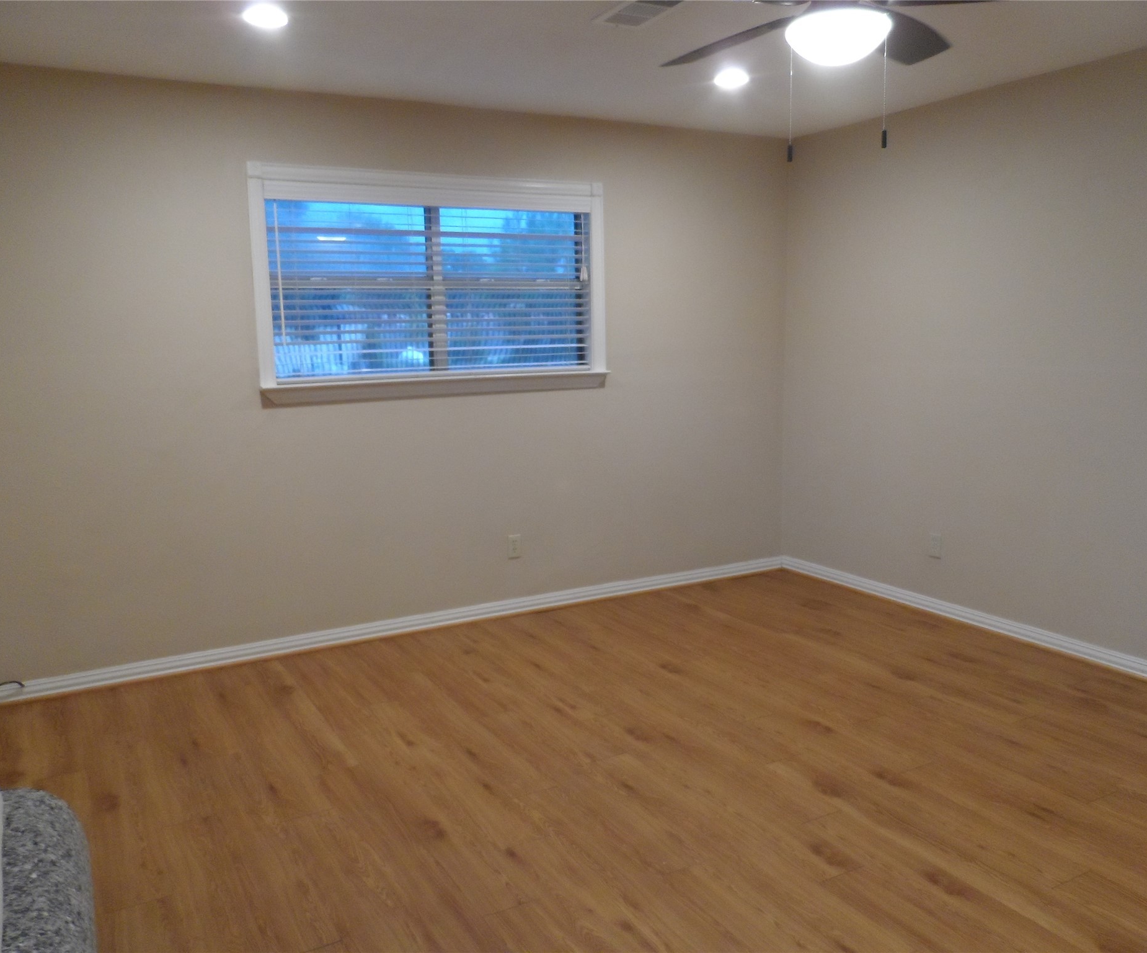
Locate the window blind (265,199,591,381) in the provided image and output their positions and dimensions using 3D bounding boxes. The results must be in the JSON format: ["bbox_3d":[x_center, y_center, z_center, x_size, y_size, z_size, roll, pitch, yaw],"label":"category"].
[{"bbox_3d":[-0.617,-0.880,4.236,1.610,0.800,0.060,-6,11,-28],"label":"window blind"}]

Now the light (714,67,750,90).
[{"bbox_3d":[0.654,-1.649,3.652,0.165,0.060,0.165,-1,9,0],"label":"light"}]

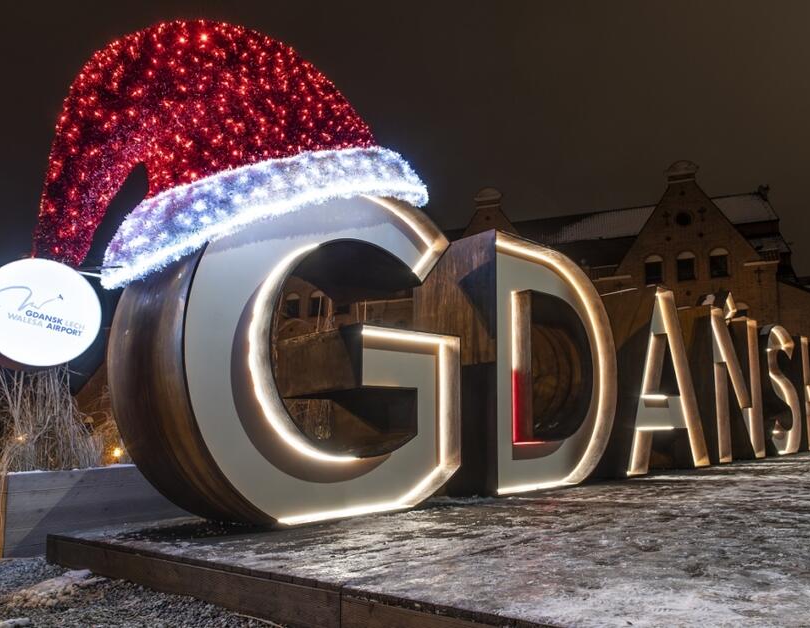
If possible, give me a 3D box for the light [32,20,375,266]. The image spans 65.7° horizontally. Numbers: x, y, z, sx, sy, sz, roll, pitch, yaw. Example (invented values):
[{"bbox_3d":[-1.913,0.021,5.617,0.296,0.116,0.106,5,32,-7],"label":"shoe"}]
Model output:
[{"bbox_3d":[-1.386,-1.227,4.820,2.500,1.950,1.150,8,-12,-44],"label":"light"}]

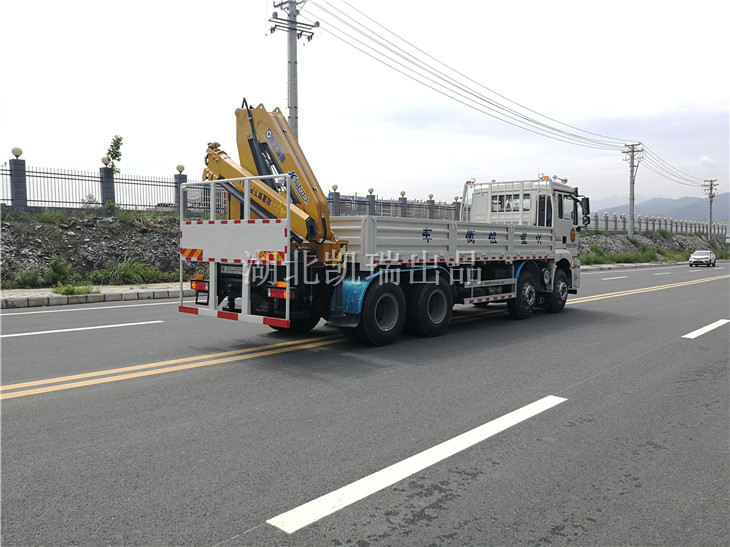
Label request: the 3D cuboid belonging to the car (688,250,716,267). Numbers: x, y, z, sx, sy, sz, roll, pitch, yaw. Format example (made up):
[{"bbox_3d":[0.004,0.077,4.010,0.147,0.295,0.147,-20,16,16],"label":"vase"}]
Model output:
[{"bbox_3d":[36.950,-1.610,62.250,1.830,1.650,4.500,2,3,42],"label":"car"}]

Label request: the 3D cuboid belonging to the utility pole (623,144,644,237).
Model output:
[{"bbox_3d":[30.581,-9.469,65.058,2.200,10.800,0.600,2,3,42],"label":"utility pole"}]

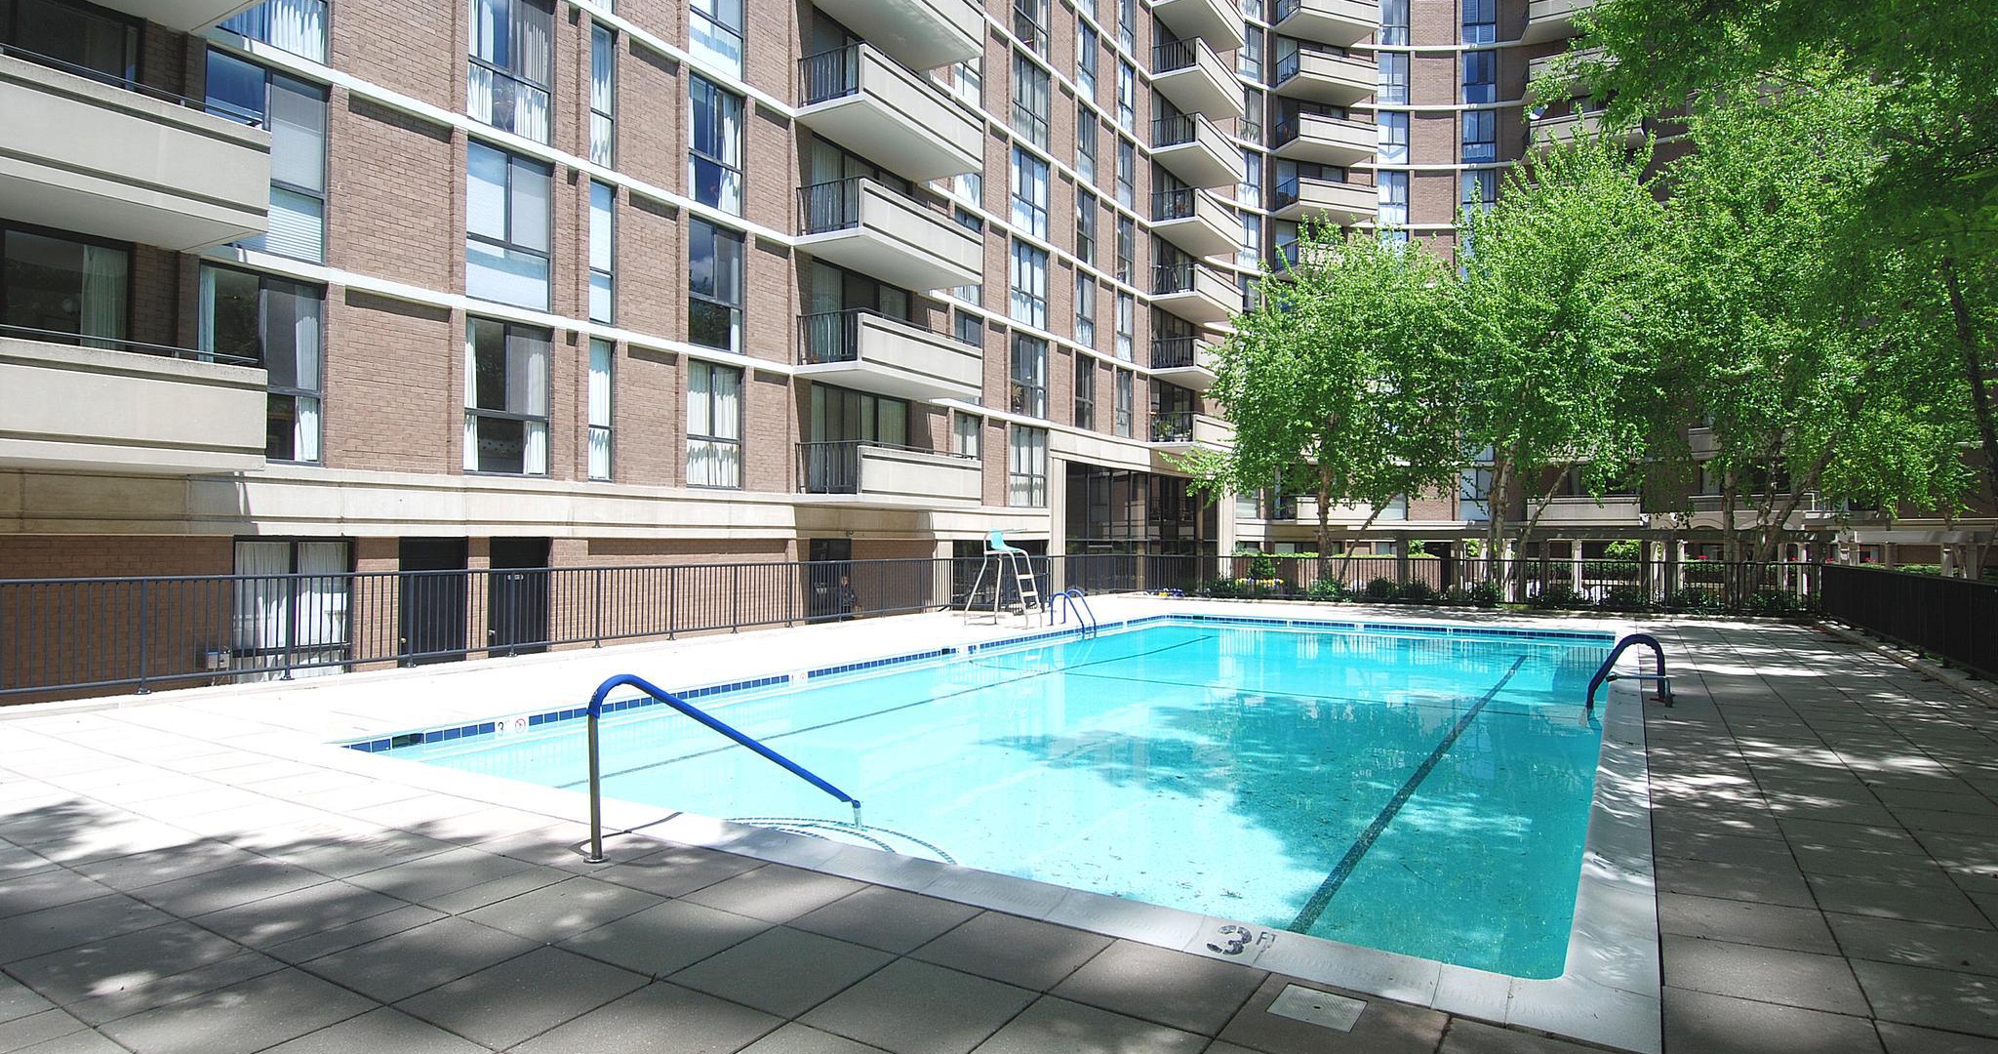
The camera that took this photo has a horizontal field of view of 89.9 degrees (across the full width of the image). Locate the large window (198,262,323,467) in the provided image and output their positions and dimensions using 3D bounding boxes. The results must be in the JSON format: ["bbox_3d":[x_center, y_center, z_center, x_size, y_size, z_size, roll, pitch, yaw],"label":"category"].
[{"bbox_3d":[-9.258,-2.003,12.600,0.150,2.360,1.420,-1,-1,32],"label":"large window"}]

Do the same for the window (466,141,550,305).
[{"bbox_3d":[-7.673,-4.649,15.717,0.150,2.421,1.458,0,-1,32],"label":"window"}]

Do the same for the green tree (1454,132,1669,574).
[{"bbox_3d":[14.131,-3.892,25.200,5.600,11.920,5.700,-1,-1,32],"label":"green tree"}]

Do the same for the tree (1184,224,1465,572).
[{"bbox_3d":[9.009,-3.112,27.700,7.000,10.430,6.800,-1,-1,32],"label":"tree"}]

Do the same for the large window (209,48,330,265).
[{"bbox_3d":[-9.418,-4.696,12.943,0.150,2.421,1.305,0,-1,32],"label":"large window"}]

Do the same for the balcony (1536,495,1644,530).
[{"bbox_3d":[24.595,-0.629,42.105,4.087,1.220,1.779,0,-1,20],"label":"balcony"}]

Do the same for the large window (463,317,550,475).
[{"bbox_3d":[-7.573,-1.957,15.332,0.150,2.360,1.430,-1,-1,32],"label":"large window"}]

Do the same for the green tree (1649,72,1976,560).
[{"bbox_3d":[18.844,-4.241,23.300,7.000,12.560,6.700,-1,-1,32],"label":"green tree"}]

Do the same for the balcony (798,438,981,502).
[{"bbox_3d":[-2.337,-1.045,22.339,1.750,1.220,4.450,0,-1,32],"label":"balcony"}]

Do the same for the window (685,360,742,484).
[{"bbox_3d":[-5.471,-1.925,19.210,0.150,2.380,1.348,0,-1,32],"label":"window"}]

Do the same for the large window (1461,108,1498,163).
[{"bbox_3d":[21.050,-17.057,43.950,1.420,2.360,0.150,0,-1,6],"label":"large window"}]

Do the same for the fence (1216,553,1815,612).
[{"bbox_3d":[11.378,1.343,23.660,12.650,1.100,0.070,-1,-1,31],"label":"fence"}]

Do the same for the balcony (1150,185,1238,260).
[{"bbox_3d":[7.495,-11.302,37.406,1.779,1.050,4.400,-1,-1,33],"label":"balcony"}]

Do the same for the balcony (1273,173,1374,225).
[{"bbox_3d":[13.750,-13.640,42.000,4.100,1.120,1.750,0,-1,-20],"label":"balcony"}]

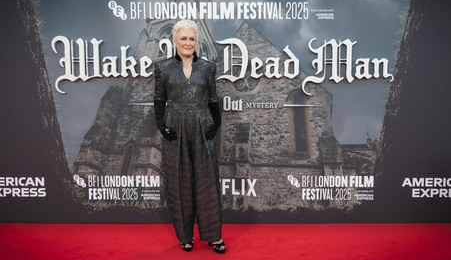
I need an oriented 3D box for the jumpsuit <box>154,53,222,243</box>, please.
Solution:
[{"bbox_3d":[-0.272,0.130,2.287,0.500,1.420,0.290,-1,3,-12],"label":"jumpsuit"}]

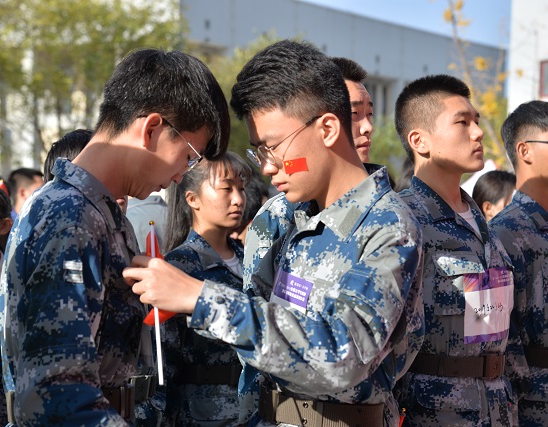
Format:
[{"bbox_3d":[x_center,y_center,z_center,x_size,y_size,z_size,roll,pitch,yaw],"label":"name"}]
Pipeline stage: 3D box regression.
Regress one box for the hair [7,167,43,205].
[{"bbox_3d":[-1.360,-0.145,8.400,0.200,0.200,0.165,0,-1,10],"label":"hair"}]

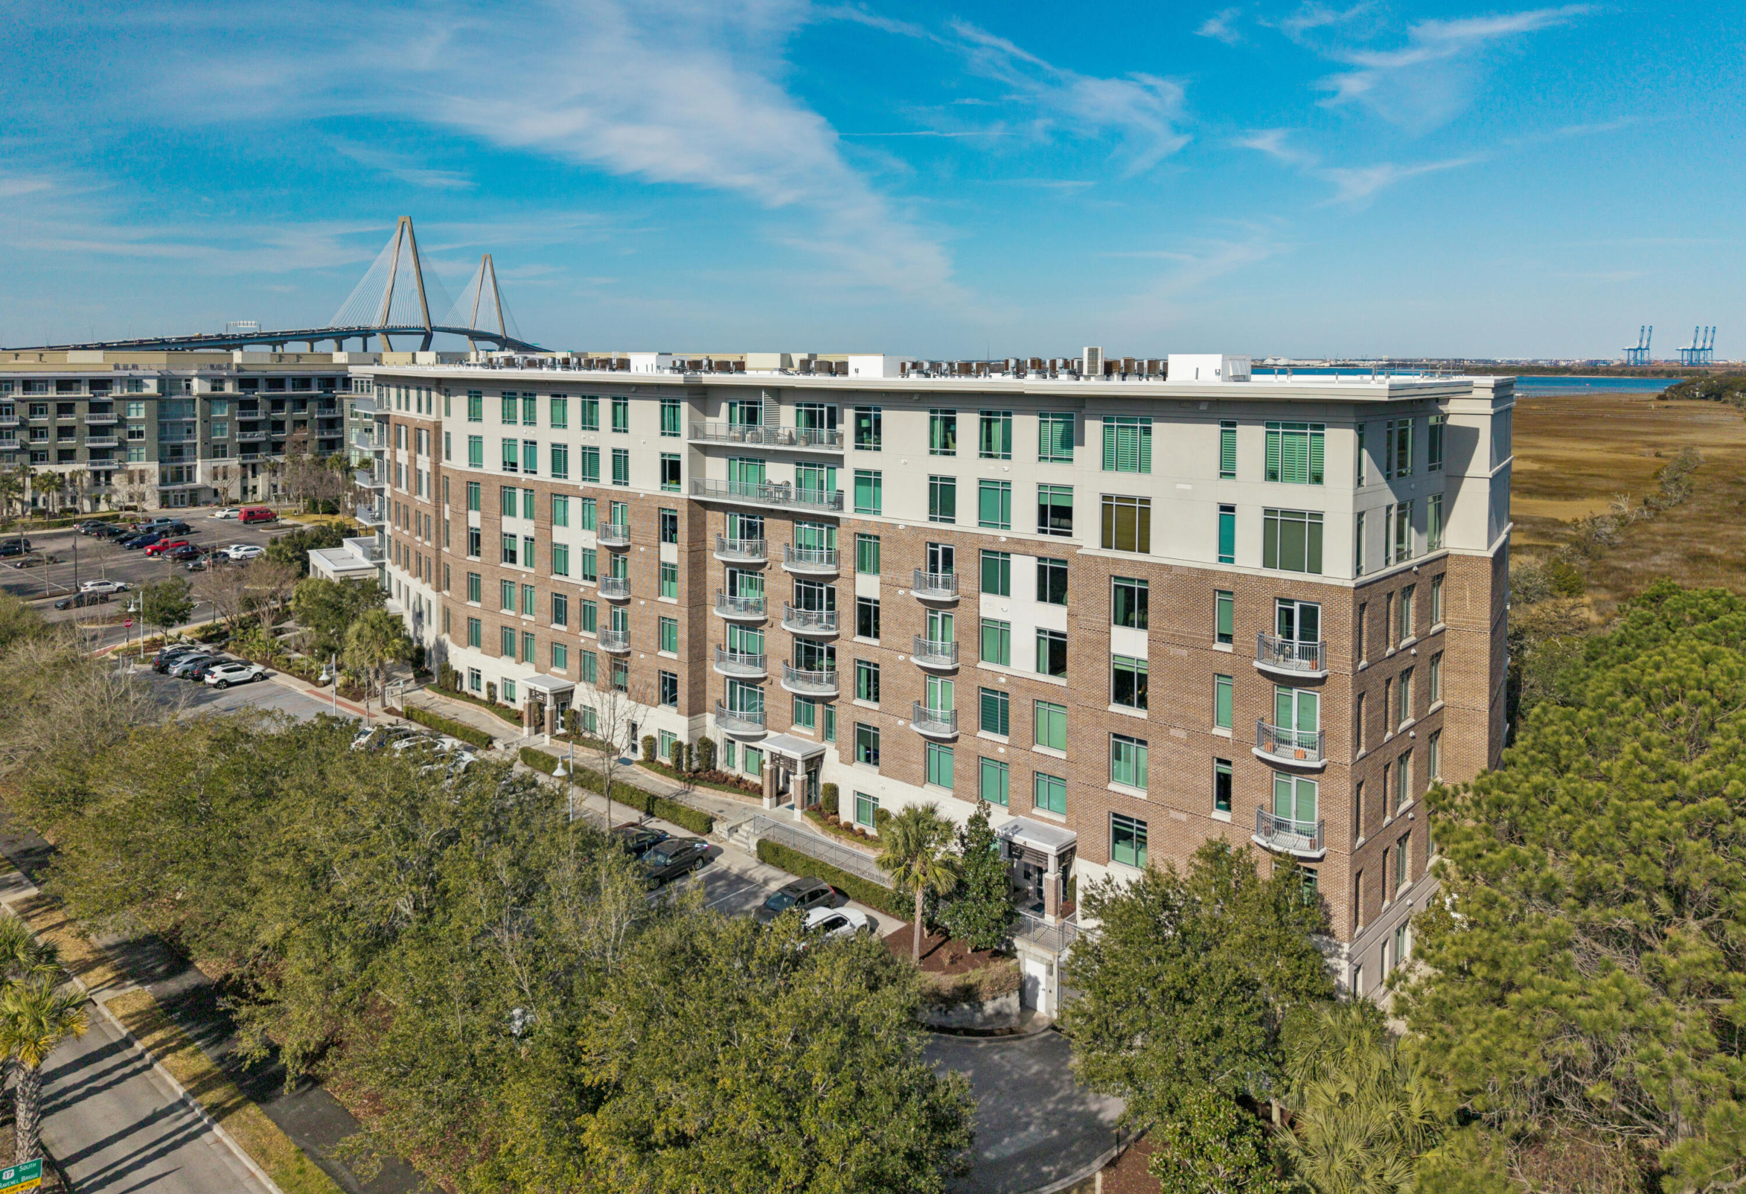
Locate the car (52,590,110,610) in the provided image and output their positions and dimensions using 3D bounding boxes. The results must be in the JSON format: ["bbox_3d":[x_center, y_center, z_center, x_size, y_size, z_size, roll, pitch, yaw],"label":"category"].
[{"bbox_3d":[-81.485,0.110,124.448,1.860,1.500,4.700,6,13,26],"label":"car"}]

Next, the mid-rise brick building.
[{"bbox_3d":[-6.432,-2.794,76.988,83.000,23.600,19.800,10,14,43],"label":"mid-rise brick building"}]

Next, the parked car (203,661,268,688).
[{"bbox_3d":[-49.735,5.982,94.421,1.860,1.630,4.420,9,14,39],"label":"parked car"}]

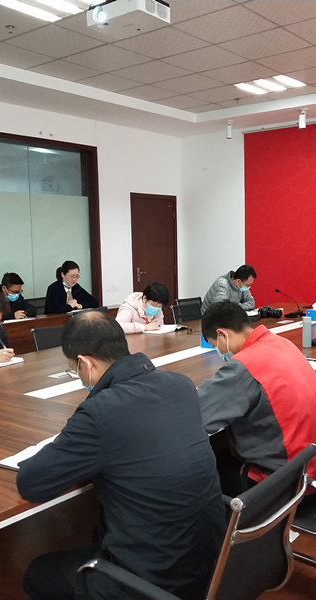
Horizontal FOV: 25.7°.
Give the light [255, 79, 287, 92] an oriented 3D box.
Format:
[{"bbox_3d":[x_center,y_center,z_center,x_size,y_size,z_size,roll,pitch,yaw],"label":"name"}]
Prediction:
[{"bbox_3d":[1.112,-2.124,6.850,0.130,0.060,0.540,2,5,39],"label":"light"}]

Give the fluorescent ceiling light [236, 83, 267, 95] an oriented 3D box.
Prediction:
[{"bbox_3d":[0.978,-2.186,7.218,0.140,0.050,0.600,2,6,37],"label":"fluorescent ceiling light"}]

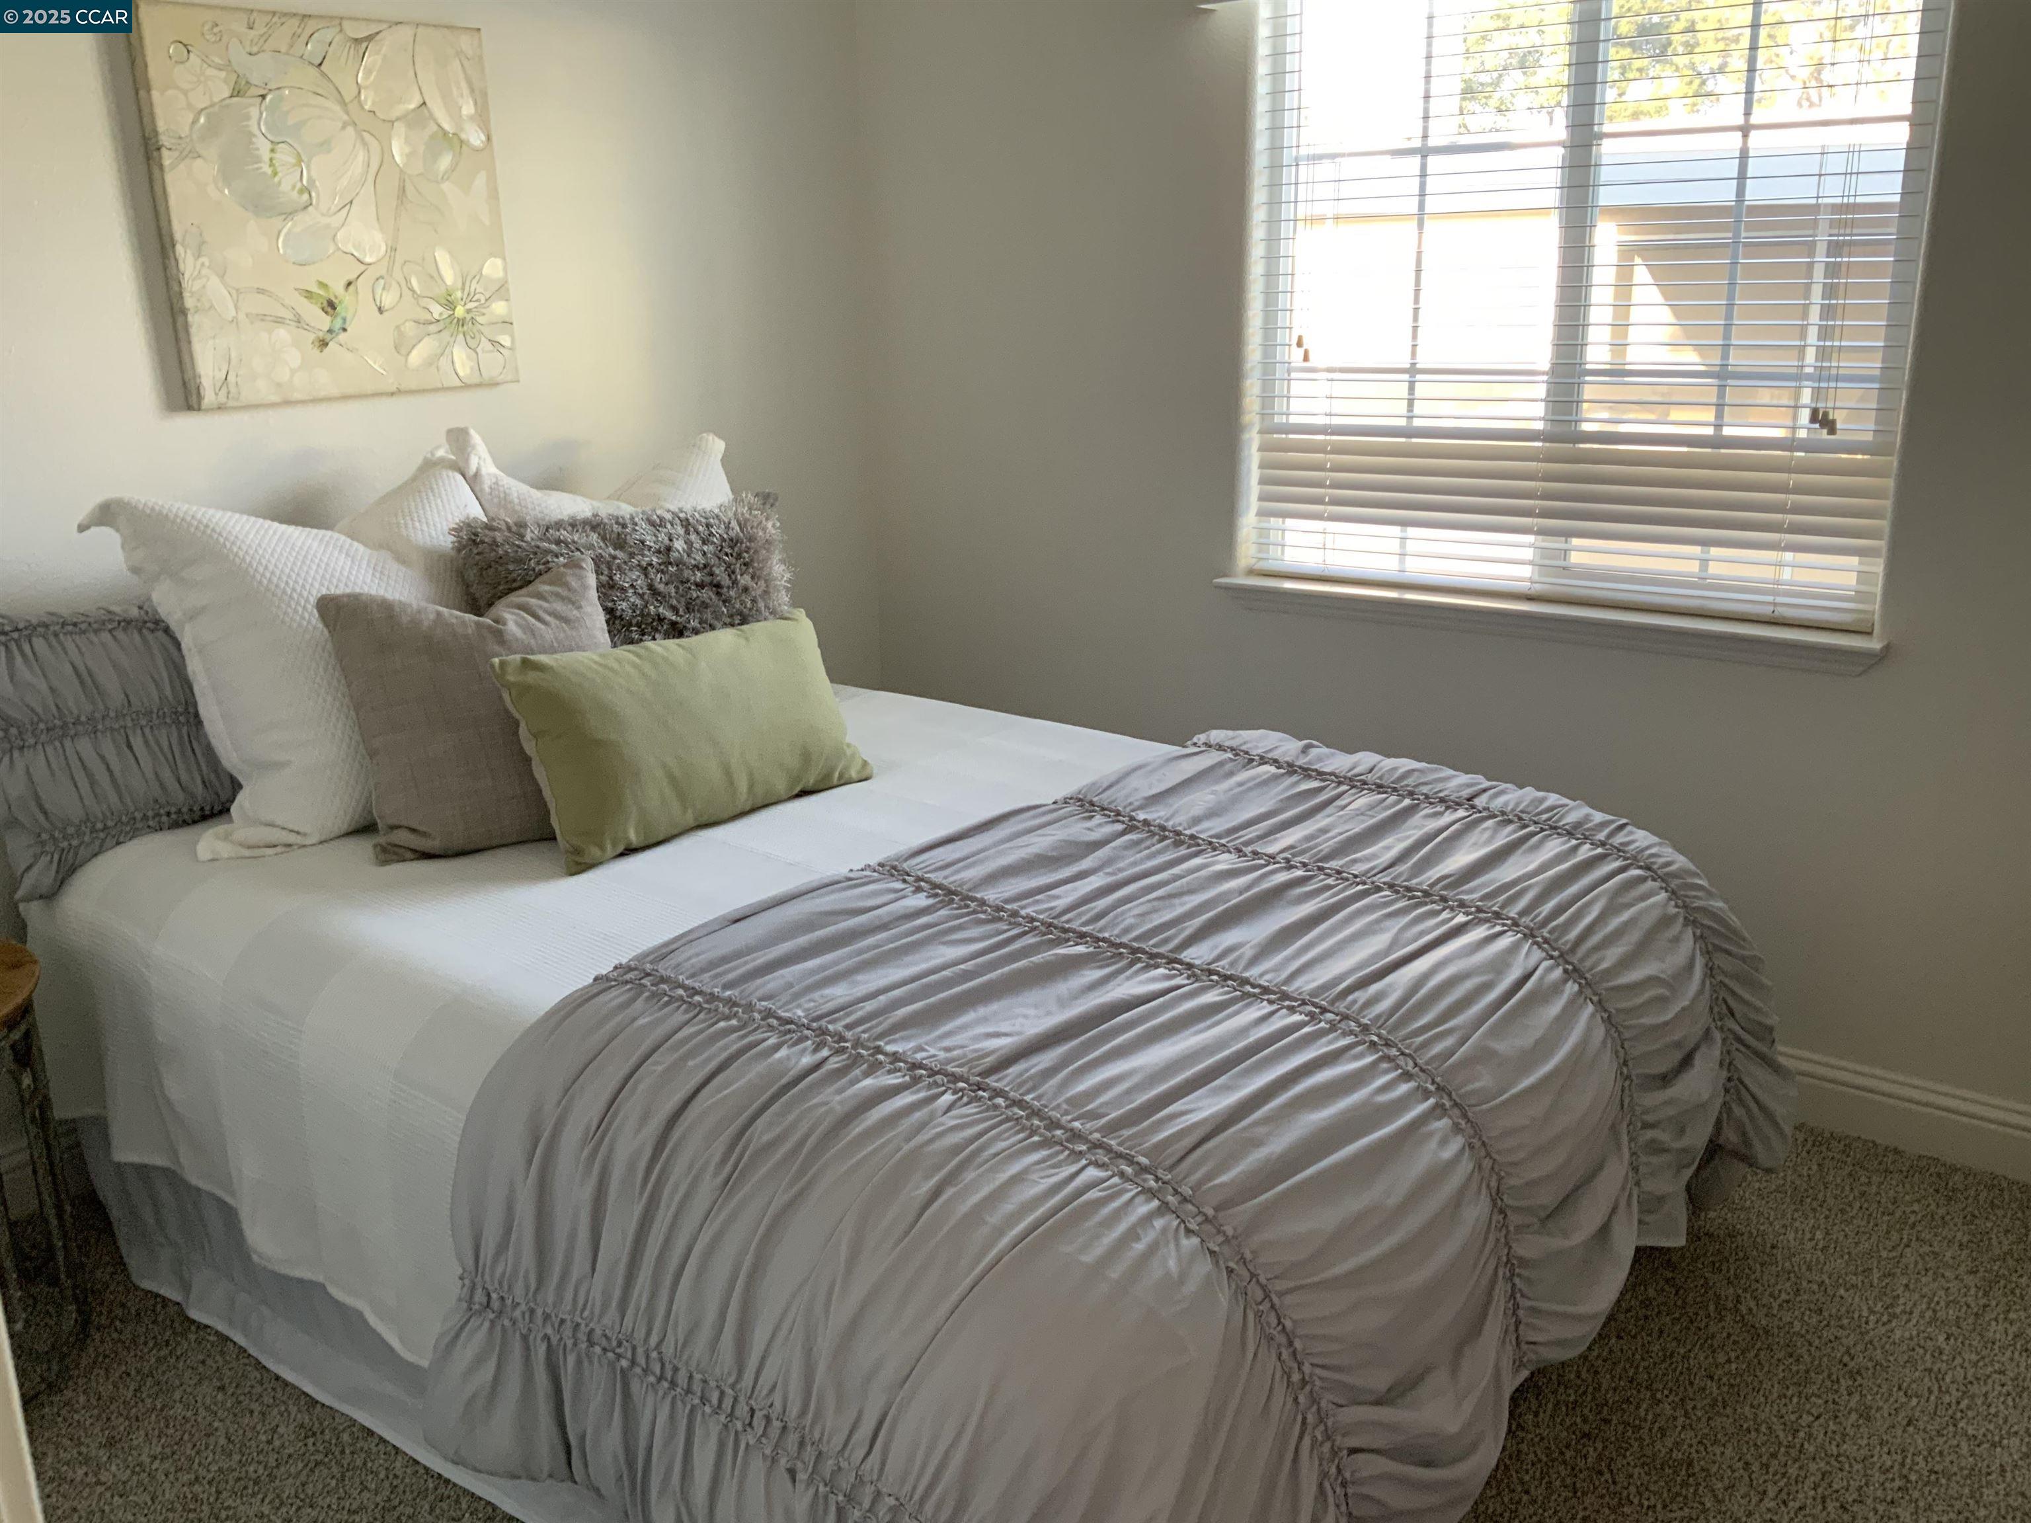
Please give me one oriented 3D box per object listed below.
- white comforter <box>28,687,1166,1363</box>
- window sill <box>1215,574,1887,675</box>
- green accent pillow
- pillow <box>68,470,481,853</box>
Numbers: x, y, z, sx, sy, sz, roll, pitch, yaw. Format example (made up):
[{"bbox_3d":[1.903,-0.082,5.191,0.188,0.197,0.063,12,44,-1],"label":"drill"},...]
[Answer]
[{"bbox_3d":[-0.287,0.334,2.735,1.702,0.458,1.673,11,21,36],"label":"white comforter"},{"bbox_3d":[0.908,-0.258,3.080,1.225,0.058,0.120,11,21,36],"label":"window sill"},{"bbox_3d":[-0.512,-0.060,2.735,0.580,0.325,0.150,-17,-6,-42],"label":"green accent pillow"},{"bbox_3d":[-1.105,-0.173,2.739,0.200,0.570,0.620,-6,10,40],"label":"pillow"}]

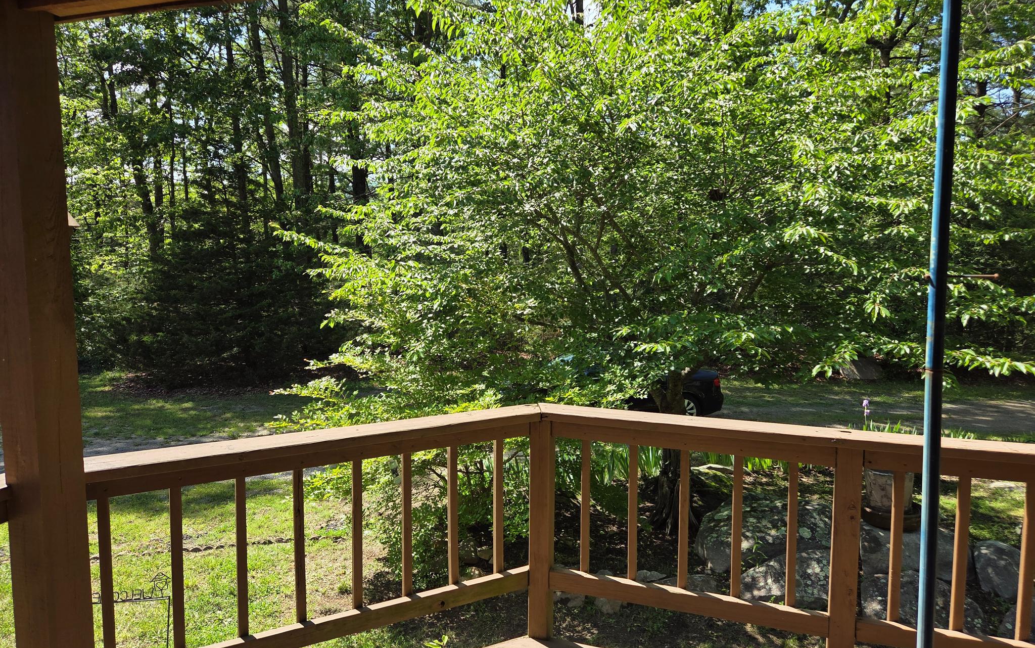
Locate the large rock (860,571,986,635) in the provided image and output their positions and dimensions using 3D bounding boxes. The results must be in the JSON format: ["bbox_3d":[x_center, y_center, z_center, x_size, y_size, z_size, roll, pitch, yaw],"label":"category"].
[{"bbox_3d":[3.052,2.121,5.193,0.829,0.329,0.622,3,6,31],"label":"large rock"}]

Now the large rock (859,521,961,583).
[{"bbox_3d":[3.297,1.979,5.813,0.777,0.498,0.622,3,6,30],"label":"large rock"}]

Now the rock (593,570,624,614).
[{"bbox_3d":[0.716,2.106,5.416,0.239,0.323,0.215,1,5,8],"label":"rock"}]

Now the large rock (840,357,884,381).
[{"bbox_3d":[8.860,1.162,17.704,1.058,0.559,0.794,3,6,27],"label":"large rock"}]

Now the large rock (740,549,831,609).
[{"bbox_3d":[2.203,2.068,5.561,0.772,0.369,0.579,2,6,22],"label":"large rock"}]

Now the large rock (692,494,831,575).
[{"bbox_3d":[2.263,1.918,6.232,1.270,0.547,0.953,2,6,20],"label":"large rock"}]

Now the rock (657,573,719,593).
[{"bbox_3d":[1.397,2.161,5.628,0.487,0.174,0.292,1,5,14],"label":"rock"}]

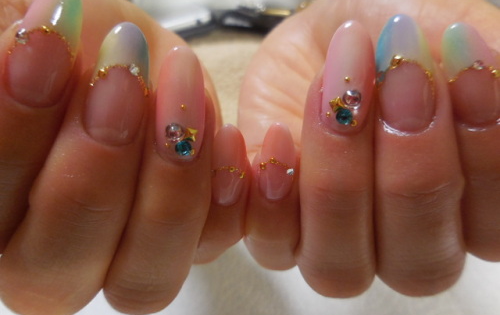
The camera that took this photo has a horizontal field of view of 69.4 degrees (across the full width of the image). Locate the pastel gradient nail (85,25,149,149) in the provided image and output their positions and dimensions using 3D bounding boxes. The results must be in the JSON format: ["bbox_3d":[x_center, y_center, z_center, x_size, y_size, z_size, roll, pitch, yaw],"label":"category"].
[{"bbox_3d":[-0.028,-0.016,0.078,0.012,0.028,0.005,4,-8,-11],"label":"pastel gradient nail"}]

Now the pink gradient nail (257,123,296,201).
[{"bbox_3d":[0.007,0.001,0.091,0.009,0.020,0.004,3,-8,0],"label":"pink gradient nail"}]

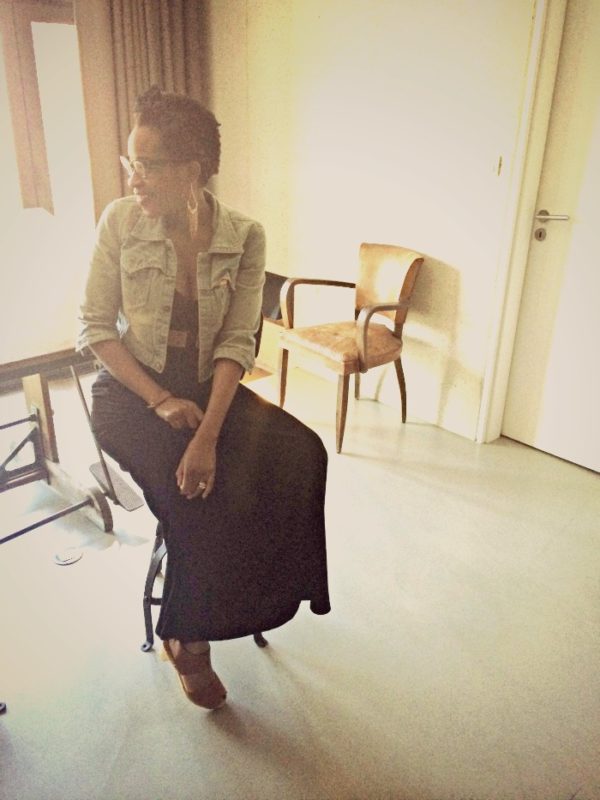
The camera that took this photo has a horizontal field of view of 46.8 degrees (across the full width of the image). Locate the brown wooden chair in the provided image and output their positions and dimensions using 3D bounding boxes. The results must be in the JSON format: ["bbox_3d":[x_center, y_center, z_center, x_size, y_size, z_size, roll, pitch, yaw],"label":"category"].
[{"bbox_3d":[0.234,-0.268,3.322,0.520,0.810,0.540,-13,27,-31],"label":"brown wooden chair"}]

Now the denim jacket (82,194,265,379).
[{"bbox_3d":[-0.305,-0.295,1.741,0.450,0.450,0.280,-4,24,-12],"label":"denim jacket"}]

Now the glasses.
[{"bbox_3d":[-0.330,-0.540,1.599,0.140,0.048,0.140,-23,32,-33],"label":"glasses"}]

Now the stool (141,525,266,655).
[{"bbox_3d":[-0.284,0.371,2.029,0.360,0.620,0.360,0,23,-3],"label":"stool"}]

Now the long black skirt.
[{"bbox_3d":[-0.221,0.261,1.883,0.440,0.680,0.550,-10,26,-25],"label":"long black skirt"}]

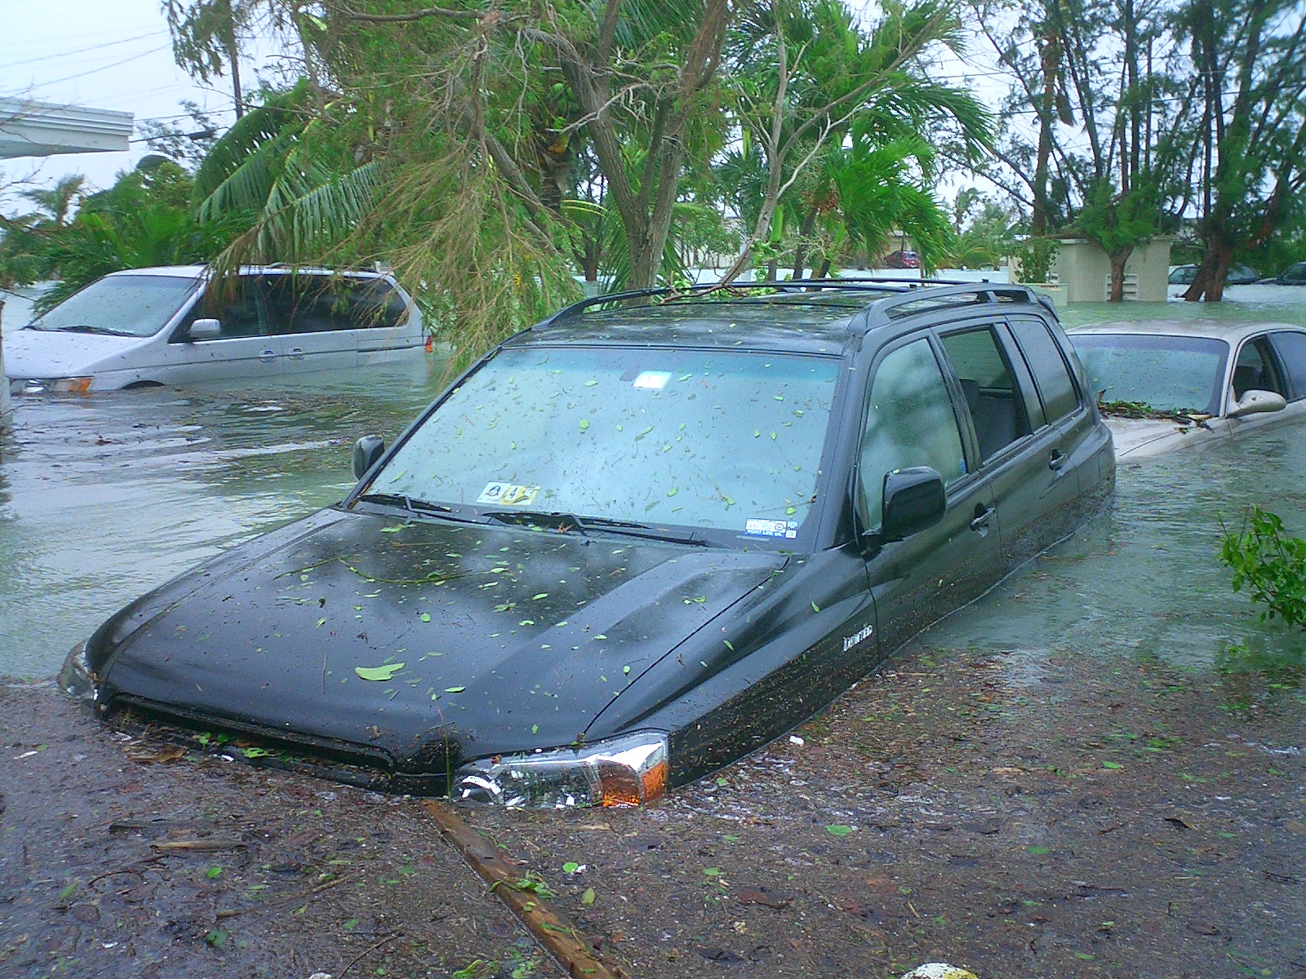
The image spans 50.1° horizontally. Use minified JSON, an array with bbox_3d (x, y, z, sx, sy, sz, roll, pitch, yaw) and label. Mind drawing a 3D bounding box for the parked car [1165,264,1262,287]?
[{"bbox_3d":[18.268,-6.798,46.500,4.500,1.500,1.780,2,10,10],"label":"parked car"}]

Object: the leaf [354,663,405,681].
[{"bbox_3d":[-0.598,0.396,3.012,0.110,0.015,0.083,-6,18,2],"label":"leaf"}]

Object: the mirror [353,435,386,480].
[{"bbox_3d":[-0.901,-0.099,4.599,0.190,0.175,0.120,4,10,30],"label":"mirror"}]

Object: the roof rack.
[{"bbox_3d":[0.668,-0.733,5.410,1.220,0.150,2.320,4,10,30],"label":"roof rack"}]

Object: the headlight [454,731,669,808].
[{"bbox_3d":[-0.189,0.582,2.746,0.360,0.190,0.280,4,10,30],"label":"headlight"}]

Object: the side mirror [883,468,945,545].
[{"bbox_3d":[0.683,0.038,3.673,0.190,0.175,0.120,4,10,30],"label":"side mirror"}]

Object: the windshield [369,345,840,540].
[{"bbox_3d":[-0.154,-0.154,4.050,1.470,0.100,0.814,4,48,30],"label":"windshield"}]

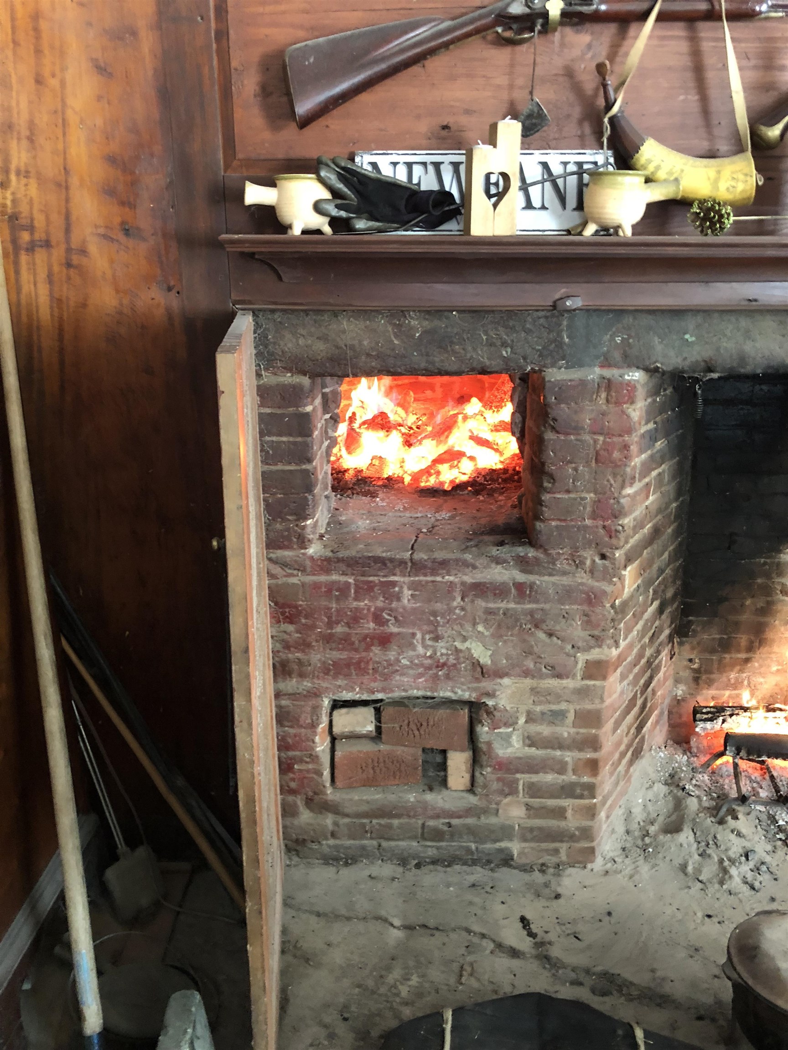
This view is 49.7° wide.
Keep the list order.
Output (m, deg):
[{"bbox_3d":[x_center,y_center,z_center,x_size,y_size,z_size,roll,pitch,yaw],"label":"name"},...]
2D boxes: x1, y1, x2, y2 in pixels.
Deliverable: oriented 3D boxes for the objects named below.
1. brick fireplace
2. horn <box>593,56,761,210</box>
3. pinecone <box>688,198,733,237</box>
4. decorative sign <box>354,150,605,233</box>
[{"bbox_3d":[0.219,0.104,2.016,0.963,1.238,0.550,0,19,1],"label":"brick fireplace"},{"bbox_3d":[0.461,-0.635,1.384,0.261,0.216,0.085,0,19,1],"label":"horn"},{"bbox_3d":[0.526,-0.511,1.411,0.075,0.060,0.064,0,19,1],"label":"pinecone"},{"bbox_3d":[0.154,-0.566,1.450,0.440,0.134,0.018,0,19,1],"label":"decorative sign"}]

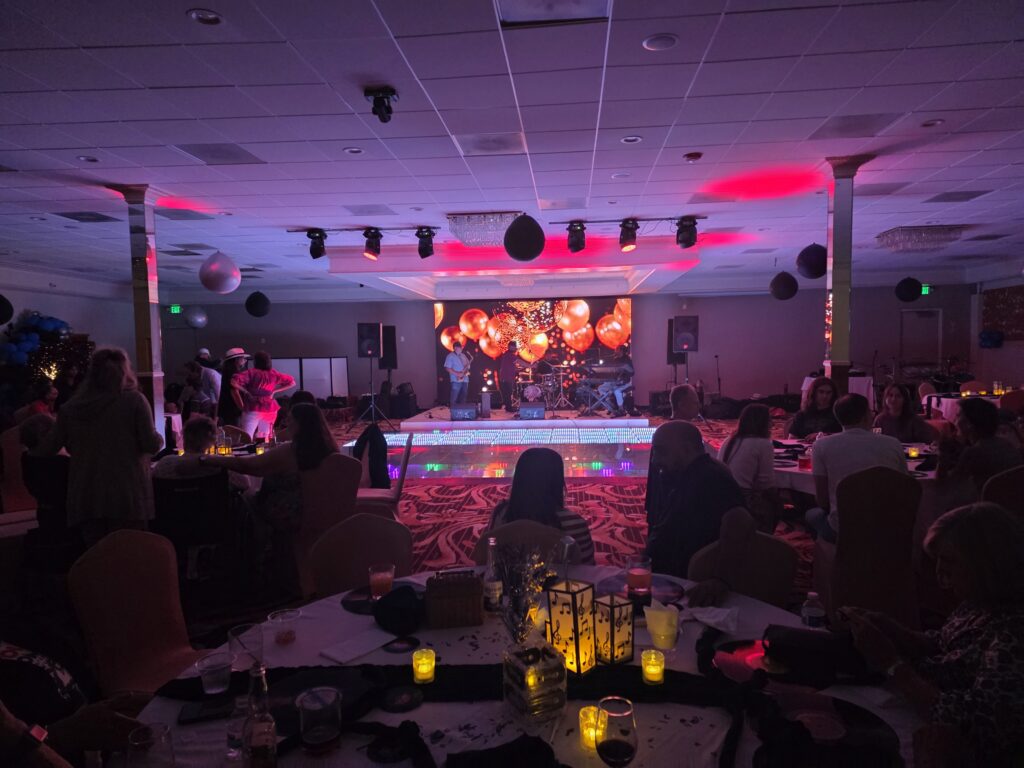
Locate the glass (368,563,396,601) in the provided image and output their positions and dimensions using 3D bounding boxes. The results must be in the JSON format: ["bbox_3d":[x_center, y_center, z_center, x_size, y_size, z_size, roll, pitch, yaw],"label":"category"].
[{"bbox_3d":[-0.435,0.661,2.282,0.085,0.102,0.085,-1,3,5],"label":"glass"}]

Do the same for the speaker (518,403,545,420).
[{"bbox_3d":[0.443,0.582,14.500,0.540,0.360,0.400,-1,3,5],"label":"speaker"}]

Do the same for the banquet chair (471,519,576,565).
[{"bbox_3d":[0.087,0.962,2.890,0.450,0.910,0.570,-1,3,8],"label":"banquet chair"}]

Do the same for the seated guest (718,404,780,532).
[{"bbox_3d":[1.630,0.734,4.457,0.750,1.240,0.480,-3,3,-41],"label":"seated guest"}]

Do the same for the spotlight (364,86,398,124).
[{"bbox_3d":[-0.890,-1.894,4.703,0.220,0.220,0.200,-1,3,10],"label":"spotlight"}]

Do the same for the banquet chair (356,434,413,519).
[{"bbox_3d":[-1.089,0.871,5.490,0.570,0.930,0.450,-1,3,-2],"label":"banquet chair"}]

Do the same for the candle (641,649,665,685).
[{"bbox_3d":[0.351,0.705,1.692,0.056,0.066,0.056,-1,3,5],"label":"candle"}]

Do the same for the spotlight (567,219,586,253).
[{"bbox_3d":[0.891,-2.038,9.400,0.270,0.440,0.270,-3,3,-30],"label":"spotlight"}]

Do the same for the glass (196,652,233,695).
[{"bbox_3d":[-0.734,0.709,1.673,0.086,0.078,0.086,-1,2,0],"label":"glass"}]

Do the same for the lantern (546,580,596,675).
[{"bbox_3d":[0.162,0.642,1.794,0.088,0.209,0.088,-3,0,40],"label":"lantern"}]

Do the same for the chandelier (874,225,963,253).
[{"bbox_3d":[6.607,-2.305,11.097,1.020,0.350,1.020,-1,3,5],"label":"chandelier"}]

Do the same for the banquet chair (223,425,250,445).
[{"bbox_3d":[-2.594,0.848,6.229,0.450,0.910,0.570,-2,3,-10],"label":"banquet chair"}]

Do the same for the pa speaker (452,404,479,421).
[{"bbox_3d":[-0.960,0.550,13.735,0.540,0.320,0.420,-1,3,5],"label":"pa speaker"}]

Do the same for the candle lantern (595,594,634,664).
[{"bbox_3d":[0.275,0.664,1.835,0.073,0.157,0.073,-3,3,-35],"label":"candle lantern"}]

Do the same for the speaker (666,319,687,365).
[{"bbox_3d":[3.599,-0.910,14.814,0.420,0.980,0.420,-1,3,11],"label":"speaker"}]

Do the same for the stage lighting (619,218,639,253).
[{"bbox_3d":[1.667,-2.075,9.519,0.280,0.430,0.270,-2,3,-20],"label":"stage lighting"}]

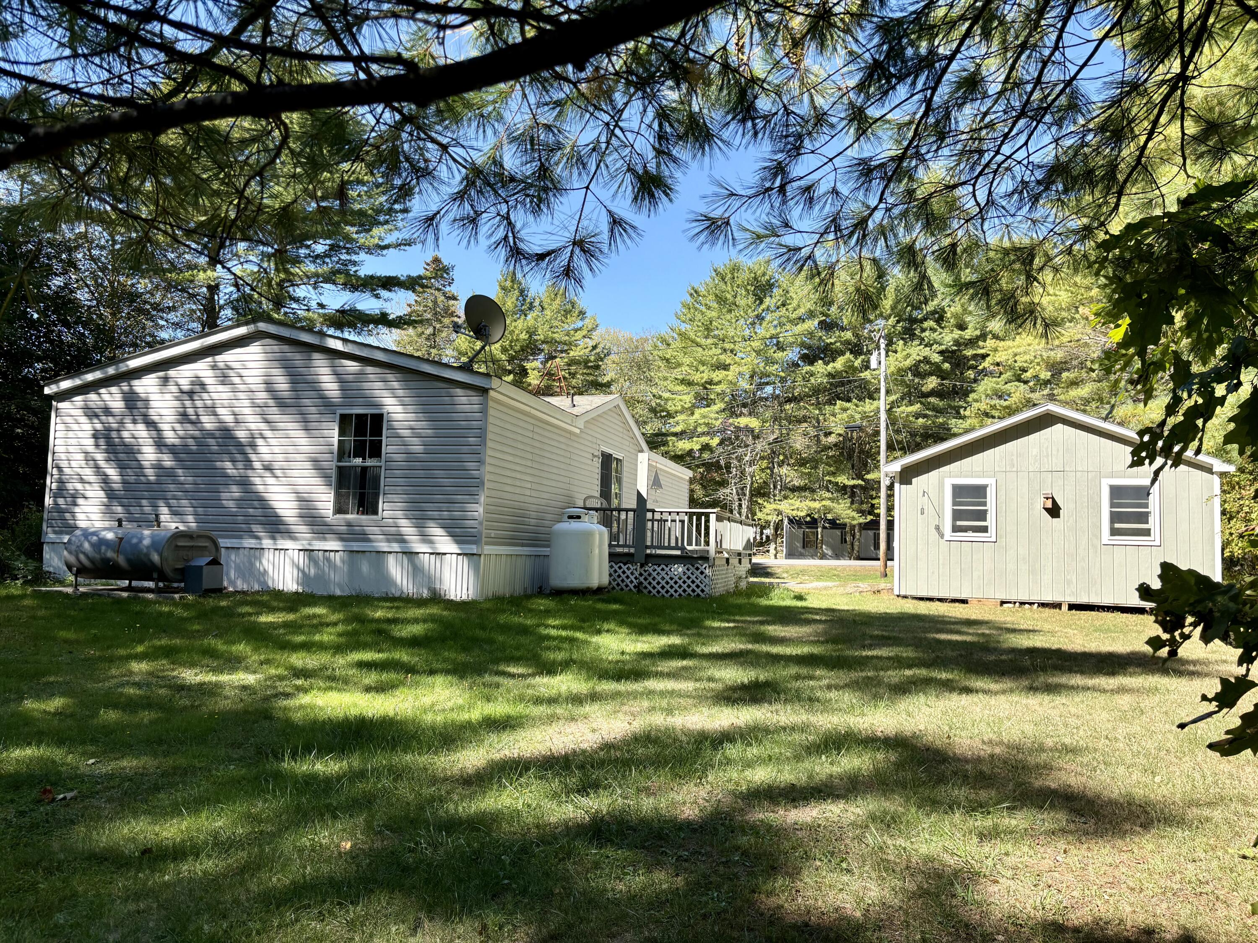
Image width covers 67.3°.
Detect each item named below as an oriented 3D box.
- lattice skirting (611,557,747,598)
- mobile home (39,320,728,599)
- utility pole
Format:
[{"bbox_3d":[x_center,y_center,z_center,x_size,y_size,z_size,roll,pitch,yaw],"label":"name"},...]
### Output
[{"bbox_3d":[0.824,2.088,19.006,2.559,0.615,5.492,0,-5,14],"label":"lattice skirting"},{"bbox_3d":[-3.674,0.434,21.422,7.497,3.990,15.679,0,-5,14],"label":"mobile home"},{"bbox_3d":[10.574,-0.910,39.362,0.280,10.722,0.280,1,-5,0],"label":"utility pole"}]

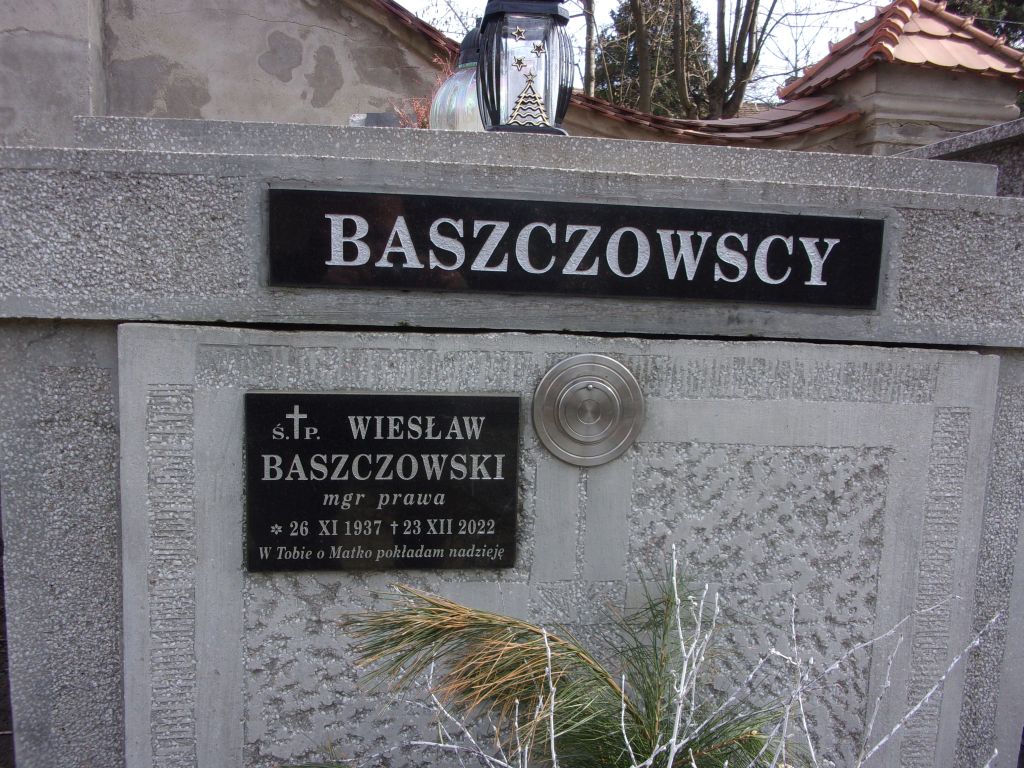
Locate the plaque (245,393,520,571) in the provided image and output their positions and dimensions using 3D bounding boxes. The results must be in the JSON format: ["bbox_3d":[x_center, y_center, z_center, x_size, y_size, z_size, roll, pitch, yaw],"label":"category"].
[{"bbox_3d":[-0.144,0.111,0.940,0.300,0.200,0.020,1,7,-7],"label":"plaque"}]

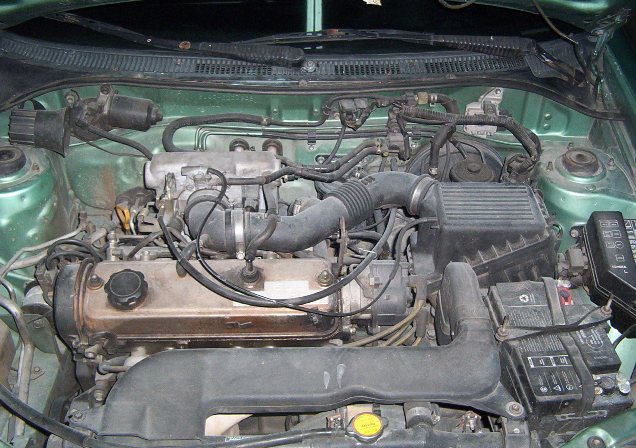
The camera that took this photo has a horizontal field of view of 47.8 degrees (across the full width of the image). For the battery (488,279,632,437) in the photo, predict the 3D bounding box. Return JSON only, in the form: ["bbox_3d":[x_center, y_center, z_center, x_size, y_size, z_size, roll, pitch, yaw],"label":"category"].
[{"bbox_3d":[0.335,0.231,1.075,0.130,0.205,0.238,-2,38,-3],"label":"battery"}]

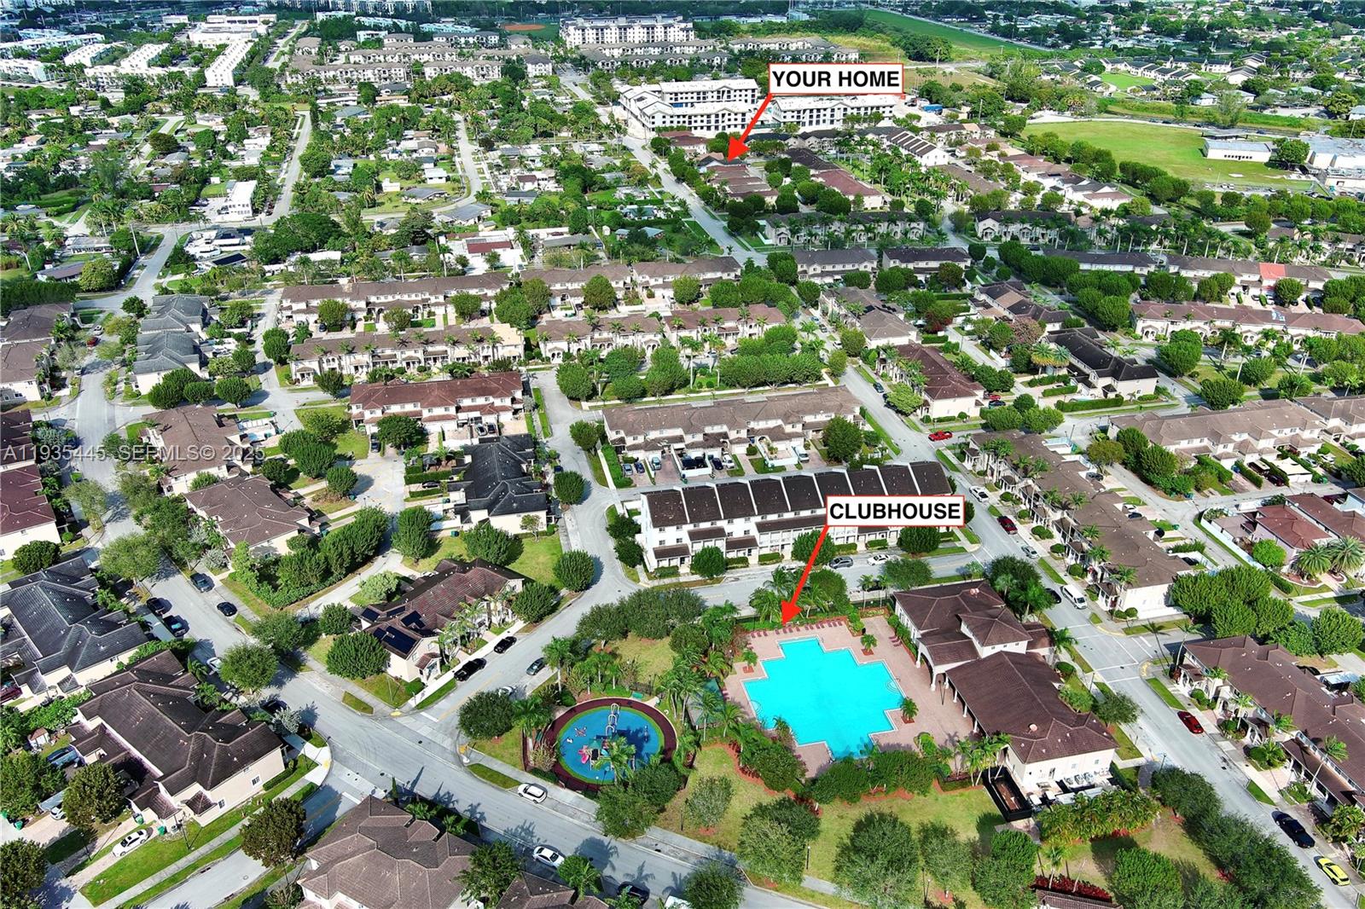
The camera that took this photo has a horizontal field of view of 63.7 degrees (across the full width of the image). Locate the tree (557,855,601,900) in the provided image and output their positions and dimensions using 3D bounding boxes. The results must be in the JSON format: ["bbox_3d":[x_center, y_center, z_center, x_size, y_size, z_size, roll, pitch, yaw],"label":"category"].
[{"bbox_3d":[-12.560,52.920,134.780,5.300,7.000,5.300,-6,28,-11],"label":"tree"}]

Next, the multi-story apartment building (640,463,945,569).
[{"bbox_3d":[23.670,11.040,228.910,63.300,12.700,16.200,-6,28,-11],"label":"multi-story apartment building"}]

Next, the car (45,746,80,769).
[{"bbox_3d":[-89.410,43.820,158.800,1.900,1.600,4.600,19,33,33],"label":"car"}]

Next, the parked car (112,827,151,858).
[{"bbox_3d":[-74.250,51.961,147.482,1.820,1.450,4.700,22,35,36],"label":"parked car"}]

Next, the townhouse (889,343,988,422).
[{"bbox_3d":[62.757,-19.746,275.870,18.995,8.009,34.705,-6,28,-11],"label":"townhouse"}]

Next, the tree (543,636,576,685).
[{"bbox_3d":[-20.502,35.059,181.991,5.500,10.000,5.500,-6,28,-10],"label":"tree"}]

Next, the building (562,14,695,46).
[{"bbox_3d":[-44.010,-340.730,885.680,103.000,18.000,52.000,-6,28,-11],"label":"building"}]

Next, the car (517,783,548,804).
[{"bbox_3d":[-21.250,47.556,155.272,4.400,1.600,1.820,15,31,27],"label":"car"}]

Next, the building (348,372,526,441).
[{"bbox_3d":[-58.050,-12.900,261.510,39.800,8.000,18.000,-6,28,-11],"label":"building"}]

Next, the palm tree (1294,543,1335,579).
[{"bbox_3d":[120.832,21.052,210.405,7.700,7.000,7.700,-6,28,-10],"label":"palm tree"}]

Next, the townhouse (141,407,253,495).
[{"bbox_3d":[-115.210,-3.150,261.190,21.000,8.200,36.000,-14,31,-25],"label":"townhouse"}]

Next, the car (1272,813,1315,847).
[{"bbox_3d":[86.488,52.926,155.164,2.000,1.850,5.750,-6,28,-10],"label":"car"}]

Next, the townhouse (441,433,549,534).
[{"bbox_3d":[-40.243,5.358,240.602,20.000,8.800,37.600,-6,28,-11],"label":"townhouse"}]

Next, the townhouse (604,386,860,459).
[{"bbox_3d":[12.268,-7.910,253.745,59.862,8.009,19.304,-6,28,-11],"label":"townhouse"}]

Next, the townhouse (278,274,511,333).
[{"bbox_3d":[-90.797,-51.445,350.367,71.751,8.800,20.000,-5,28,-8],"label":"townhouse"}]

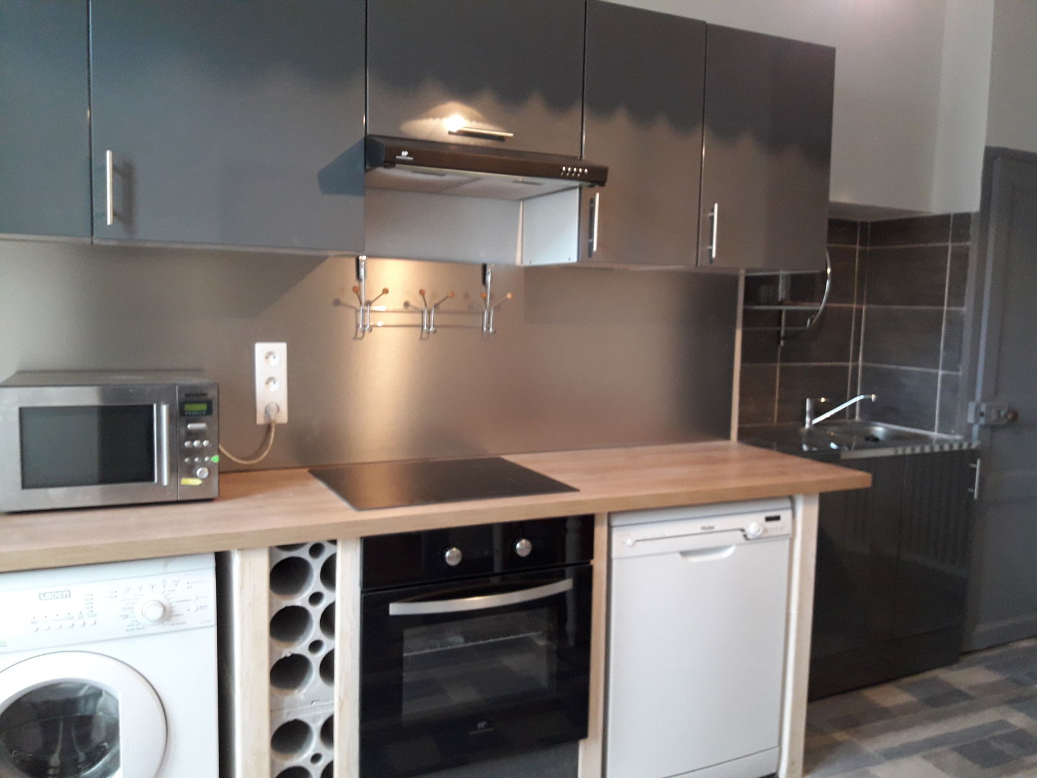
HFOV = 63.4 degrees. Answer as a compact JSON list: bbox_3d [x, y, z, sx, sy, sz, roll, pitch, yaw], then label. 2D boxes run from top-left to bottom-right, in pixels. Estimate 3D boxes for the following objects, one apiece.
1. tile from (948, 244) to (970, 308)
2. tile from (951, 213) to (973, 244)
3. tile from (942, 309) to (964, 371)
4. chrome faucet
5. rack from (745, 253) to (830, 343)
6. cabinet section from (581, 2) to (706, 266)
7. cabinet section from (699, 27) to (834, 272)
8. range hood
[{"bbox_3d":[1.715,-0.441,3.264,0.012,0.249,0.087,-1,6,-25],"label":"tile"},{"bbox_3d":[1.719,-0.622,3.247,0.012,0.110,0.087,-1,6,-25],"label":"tile"},{"bbox_3d":[1.709,-0.191,3.288,0.012,0.249,0.087,-1,6,-25],"label":"tile"},{"bbox_3d":[1.283,0.092,3.366,0.270,0.155,0.050,3,6,20],"label":"chrome faucet"},{"bbox_3d":[0.970,-0.411,3.281,0.437,0.486,0.258,-1,6,-25],"label":"rack"},{"bbox_3d":[0.281,-0.721,2.524,0.397,0.695,0.360,-1,6,-25],"label":"cabinet section"},{"bbox_3d":[0.685,-0.731,2.711,0.495,0.695,0.360,-1,6,-25],"label":"cabinet section"},{"bbox_3d":[-0.144,-0.590,2.270,0.598,0.092,0.510,-1,6,-25],"label":"range hood"}]

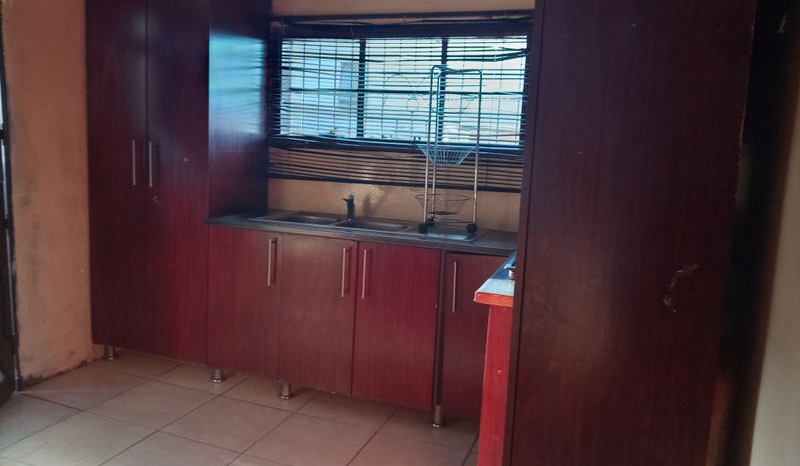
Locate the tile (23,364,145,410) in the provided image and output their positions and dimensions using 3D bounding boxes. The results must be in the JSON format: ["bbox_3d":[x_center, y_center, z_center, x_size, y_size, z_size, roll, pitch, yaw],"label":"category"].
[{"bbox_3d":[-1.603,0.800,2.968,0.430,0.010,0.430,6,8,19],"label":"tile"}]

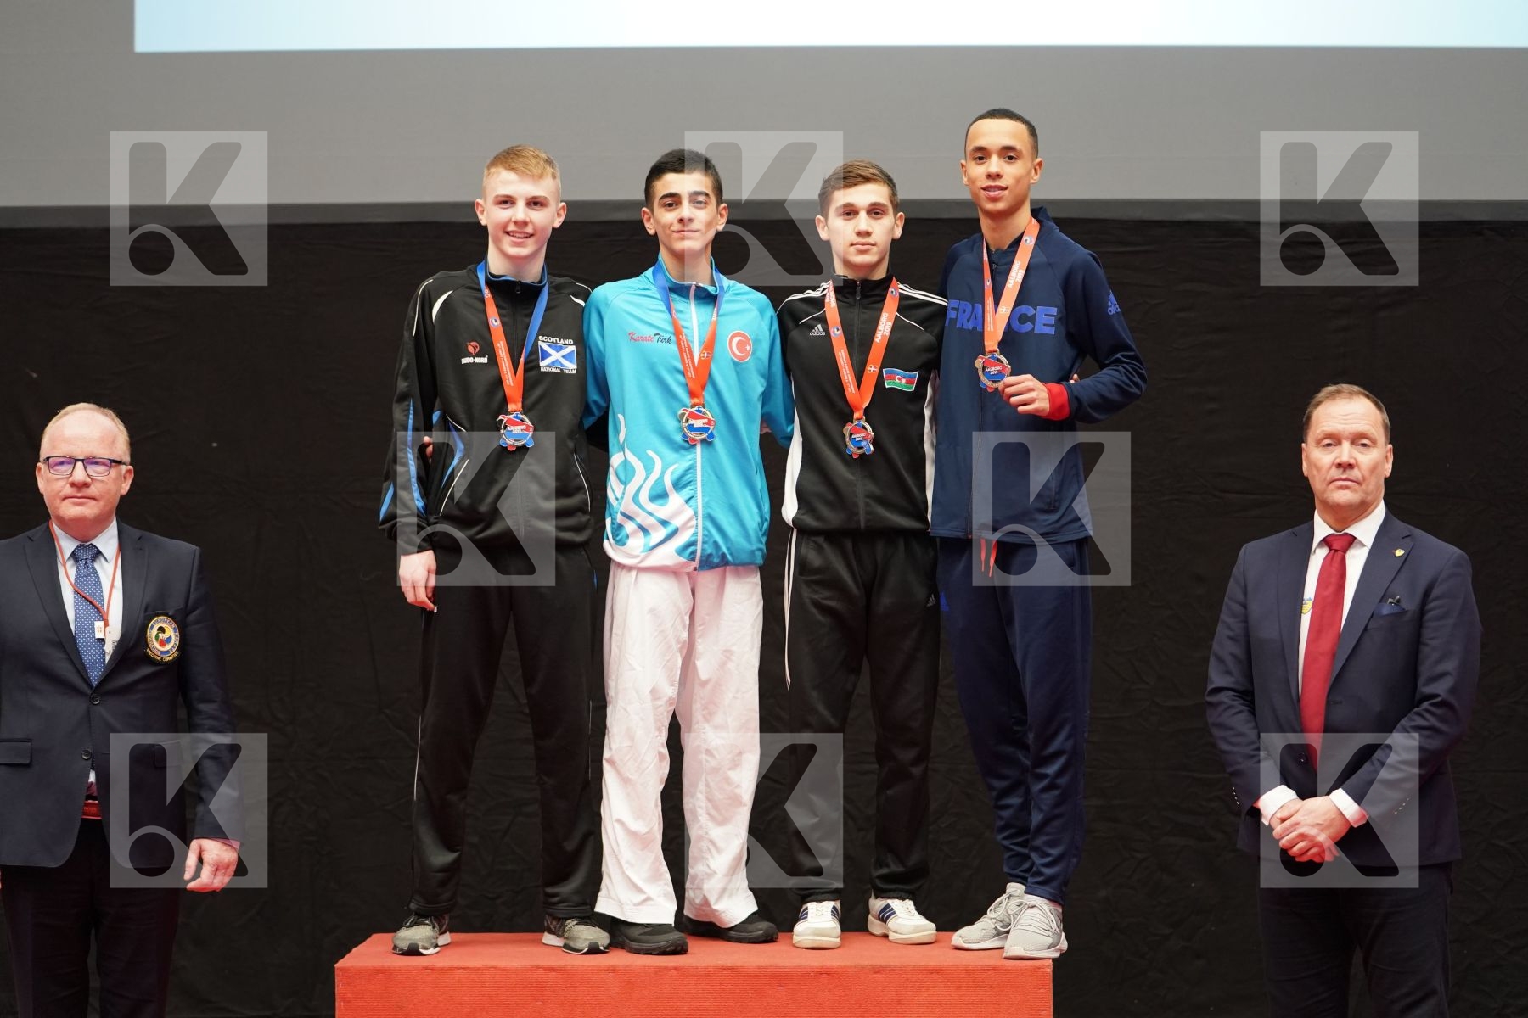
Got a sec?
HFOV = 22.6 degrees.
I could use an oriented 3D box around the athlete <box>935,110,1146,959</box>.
[{"bbox_3d":[0.525,0.043,8.150,0.590,1.790,0.440,-1,-1,25],"label":"athlete"}]

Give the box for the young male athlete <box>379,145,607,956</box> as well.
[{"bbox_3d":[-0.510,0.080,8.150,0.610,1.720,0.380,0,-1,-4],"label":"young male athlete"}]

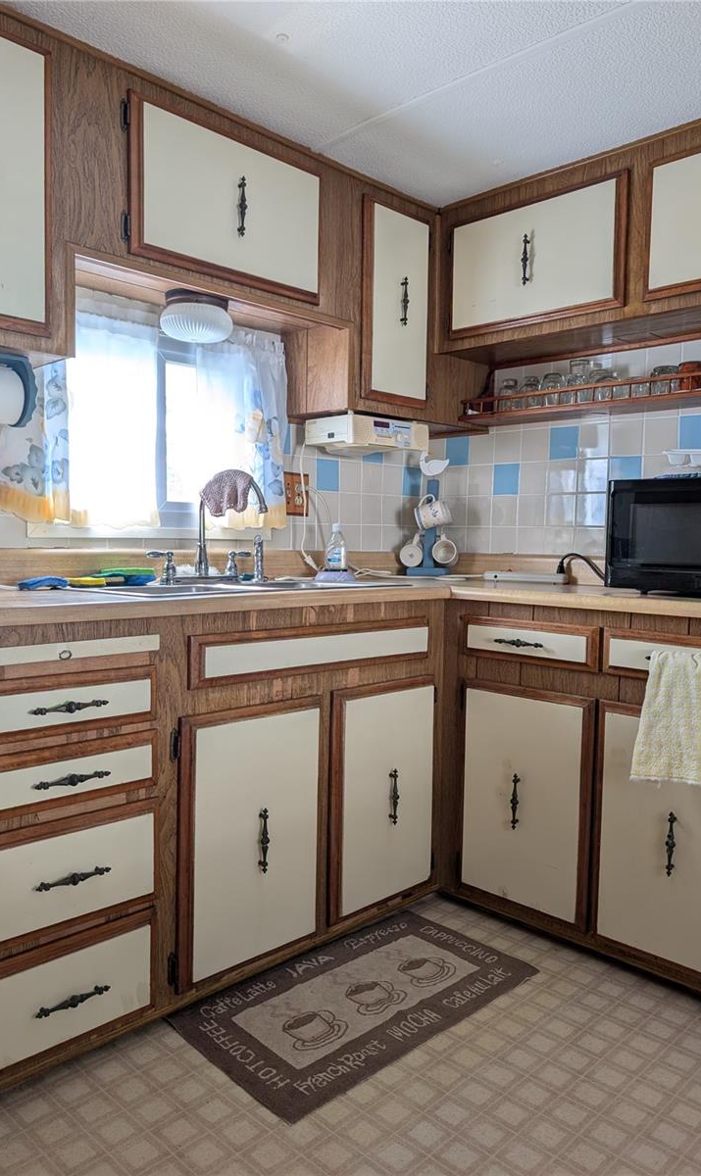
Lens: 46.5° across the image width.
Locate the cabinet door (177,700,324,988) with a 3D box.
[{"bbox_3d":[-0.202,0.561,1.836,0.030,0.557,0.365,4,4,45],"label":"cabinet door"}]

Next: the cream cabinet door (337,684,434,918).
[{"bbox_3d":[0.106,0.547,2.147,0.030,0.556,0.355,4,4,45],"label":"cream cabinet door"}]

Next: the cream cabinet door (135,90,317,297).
[{"bbox_3d":[-0.289,-0.948,2.044,0.588,0.354,0.045,-2,5,-45],"label":"cream cabinet door"}]

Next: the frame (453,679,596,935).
[{"bbox_3d":[0.443,0.550,2.112,0.045,0.592,0.395,-2,5,-45],"label":"frame"}]

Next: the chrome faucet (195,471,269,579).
[{"bbox_3d":[-0.321,-0.166,2.186,0.250,0.305,0.080,3,4,33],"label":"chrome faucet"}]

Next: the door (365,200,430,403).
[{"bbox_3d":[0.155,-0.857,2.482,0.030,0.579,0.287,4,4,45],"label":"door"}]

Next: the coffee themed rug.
[{"bbox_3d":[0.026,0.934,1.885,0.775,0.010,0.447,-2,5,-45],"label":"coffee themed rug"}]

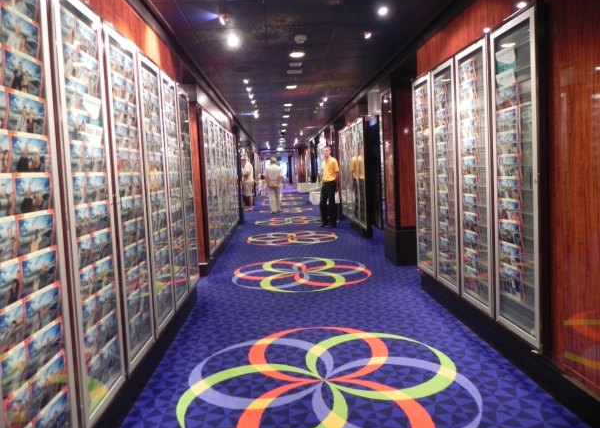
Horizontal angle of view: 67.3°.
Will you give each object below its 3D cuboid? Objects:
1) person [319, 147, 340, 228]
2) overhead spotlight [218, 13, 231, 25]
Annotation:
[{"bbox_3d":[0.606,-0.594,9.893,0.470,1.750,0.340,0,4,35],"label":"person"},{"bbox_3d":[-0.571,-1.470,3.405,0.090,0.085,0.080,-4,4,-24],"label":"overhead spotlight"}]

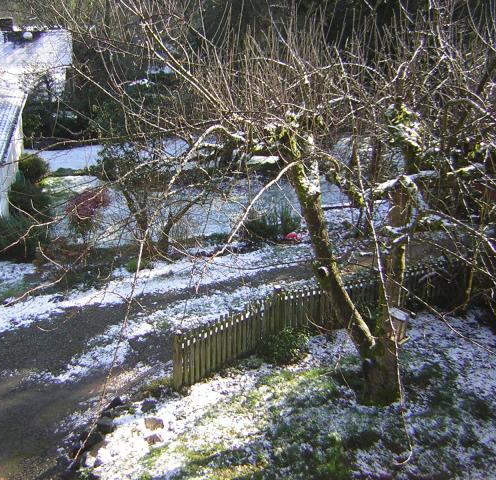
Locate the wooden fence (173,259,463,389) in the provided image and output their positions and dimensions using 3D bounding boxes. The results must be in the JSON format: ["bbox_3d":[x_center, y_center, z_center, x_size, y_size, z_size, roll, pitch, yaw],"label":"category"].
[{"bbox_3d":[1.652,1.424,13.432,7.327,1.030,0.757,-10,22,-30],"label":"wooden fence"}]

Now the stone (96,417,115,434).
[{"bbox_3d":[-2.191,2.853,10.240,0.265,0.258,0.212,1,18,0],"label":"stone"}]

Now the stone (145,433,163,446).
[{"bbox_3d":[-1.419,2.997,10.000,0.265,0.164,0.212,1,18,0],"label":"stone"}]

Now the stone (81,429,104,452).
[{"bbox_3d":[-2.294,2.974,9.826,0.338,0.288,0.270,1,18,0],"label":"stone"}]

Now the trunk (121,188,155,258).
[{"bbox_3d":[-2.942,-0.464,17.999,0.830,1.860,0.500,1,18,0],"label":"trunk"}]

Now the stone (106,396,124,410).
[{"bbox_3d":[-2.166,2.674,10.886,0.284,0.190,0.227,1,18,0],"label":"stone"}]

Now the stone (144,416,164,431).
[{"bbox_3d":[-1.460,2.866,10.398,0.306,0.159,0.245,1,18,0],"label":"stone"}]

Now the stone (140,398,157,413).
[{"bbox_3d":[-1.620,2.694,10.837,0.255,0.200,0.204,1,18,0],"label":"stone"}]

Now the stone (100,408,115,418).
[{"bbox_3d":[-2.251,2.780,10.668,0.216,0.123,0.173,1,18,0],"label":"stone"}]

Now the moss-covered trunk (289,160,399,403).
[{"bbox_3d":[1.638,0.680,10.974,1.950,4.000,0.850,1,18,0],"label":"moss-covered trunk"}]

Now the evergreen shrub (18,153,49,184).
[{"bbox_3d":[-8.246,-2.752,25.608,1.029,1.194,1.029,1,18,0],"label":"evergreen shrub"}]

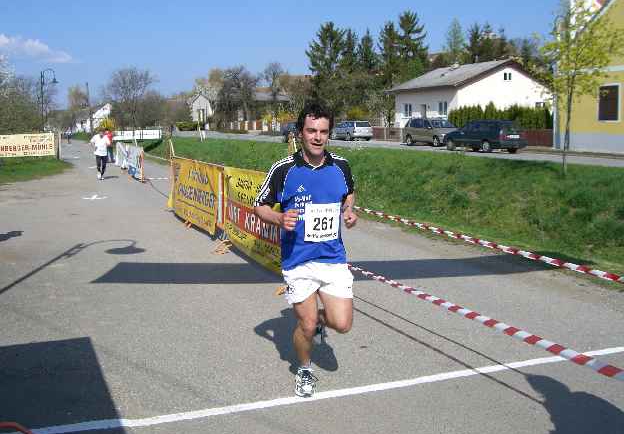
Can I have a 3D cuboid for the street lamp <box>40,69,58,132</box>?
[{"bbox_3d":[-15.800,-6.244,41.049,1.120,5.280,0.550,-2,7,-18],"label":"street lamp"}]

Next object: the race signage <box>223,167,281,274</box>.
[{"bbox_3d":[-0.650,-0.039,8.432,0.080,1.040,3.204,-3,7,-22],"label":"race signage"}]

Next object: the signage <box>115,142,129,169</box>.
[{"bbox_3d":[-8.500,-2.714,30.908,0.120,1.030,4.522,-3,7,-21],"label":"signage"}]

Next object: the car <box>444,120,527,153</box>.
[{"bbox_3d":[8.373,-3.861,33.009,1.730,1.490,4.350,-3,7,-25],"label":"car"}]

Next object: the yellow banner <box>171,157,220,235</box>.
[{"bbox_3d":[-2.105,-0.443,11.908,0.080,1.040,3.673,-3,7,-21],"label":"yellow banner"}]

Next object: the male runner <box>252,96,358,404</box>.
[{"bbox_3d":[-0.050,0.181,4.181,0.560,1.710,0.700,-1,7,-10],"label":"male runner"}]

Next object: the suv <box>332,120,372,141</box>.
[{"bbox_3d":[2.951,-6.538,52.467,1.750,1.480,4.600,-3,7,-21],"label":"suv"}]

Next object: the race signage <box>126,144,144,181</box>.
[{"bbox_3d":[-6.125,-1.855,23.708,0.120,1.030,3.681,-3,7,-21],"label":"race signage"}]

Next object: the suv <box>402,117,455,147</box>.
[{"bbox_3d":[7.179,-5.078,41.485,1.720,1.660,4.100,-4,8,-28],"label":"suv"}]

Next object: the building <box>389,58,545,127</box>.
[{"bbox_3d":[12.911,-9.214,54.682,10.500,5.750,9.200,-3,7,-25],"label":"building"}]

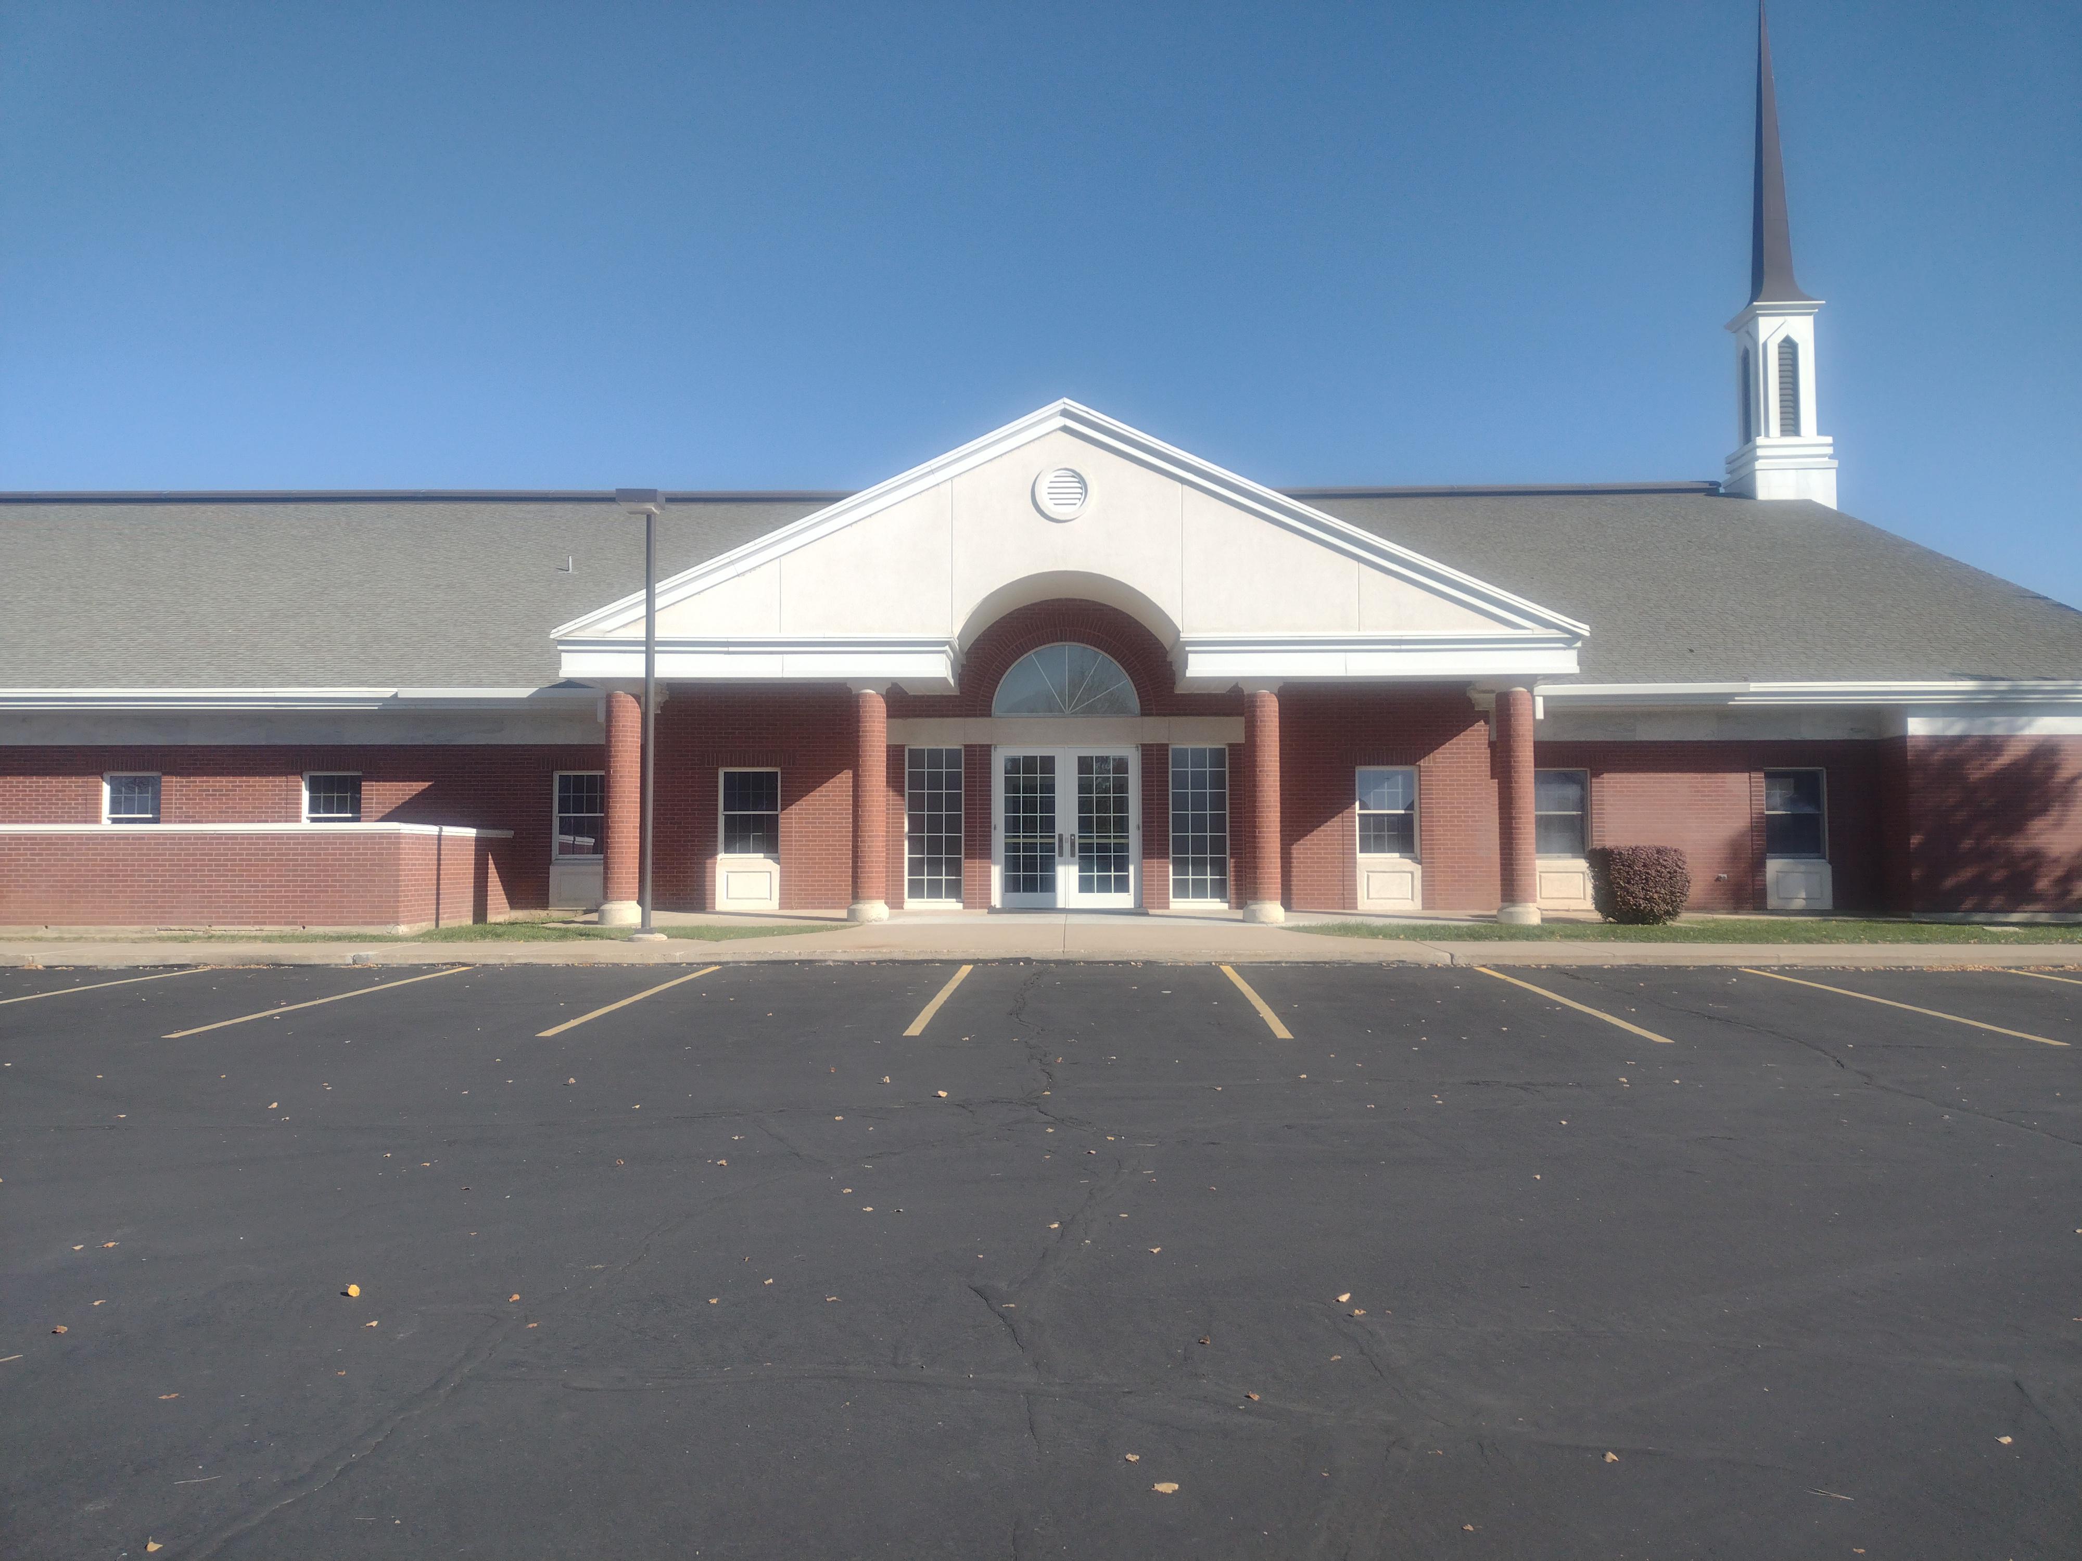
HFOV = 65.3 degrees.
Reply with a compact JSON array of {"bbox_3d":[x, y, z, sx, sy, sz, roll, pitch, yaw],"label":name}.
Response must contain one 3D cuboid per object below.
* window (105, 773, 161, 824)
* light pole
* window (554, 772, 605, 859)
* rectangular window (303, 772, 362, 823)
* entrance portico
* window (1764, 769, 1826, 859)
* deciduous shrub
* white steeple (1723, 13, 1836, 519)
[{"bbox_3d":[-14.156,0.565,25.332,0.915,1.355,0.140,0,-3,2],"label":"window"},{"bbox_3d":[-4.805,-0.752,19.597,0.550,5.370,0.900,0,-3,2],"label":"light pole"},{"bbox_3d":[-7.065,0.548,25.119,0.915,1.369,0.140,0,-3,2],"label":"window"},{"bbox_3d":[-10.984,0.554,25.237,0.915,1.367,0.140,0,-3,2],"label":"rectangular window"},{"bbox_3d":[0.369,-1.495,23.035,13.704,6.978,3.150,0,-3,2],"label":"entrance portico"},{"bbox_3d":[11.399,0.509,24.566,0.915,1.368,0.140,0,-3,2],"label":"window"},{"bbox_3d":[8.279,1.445,22.466,1.320,1.079,1.260,0,-3,2],"label":"deciduous shrub"},{"bbox_3d":[17.369,-12.848,38.477,1.869,13.332,1.869,0,-3,2],"label":"white steeple"}]

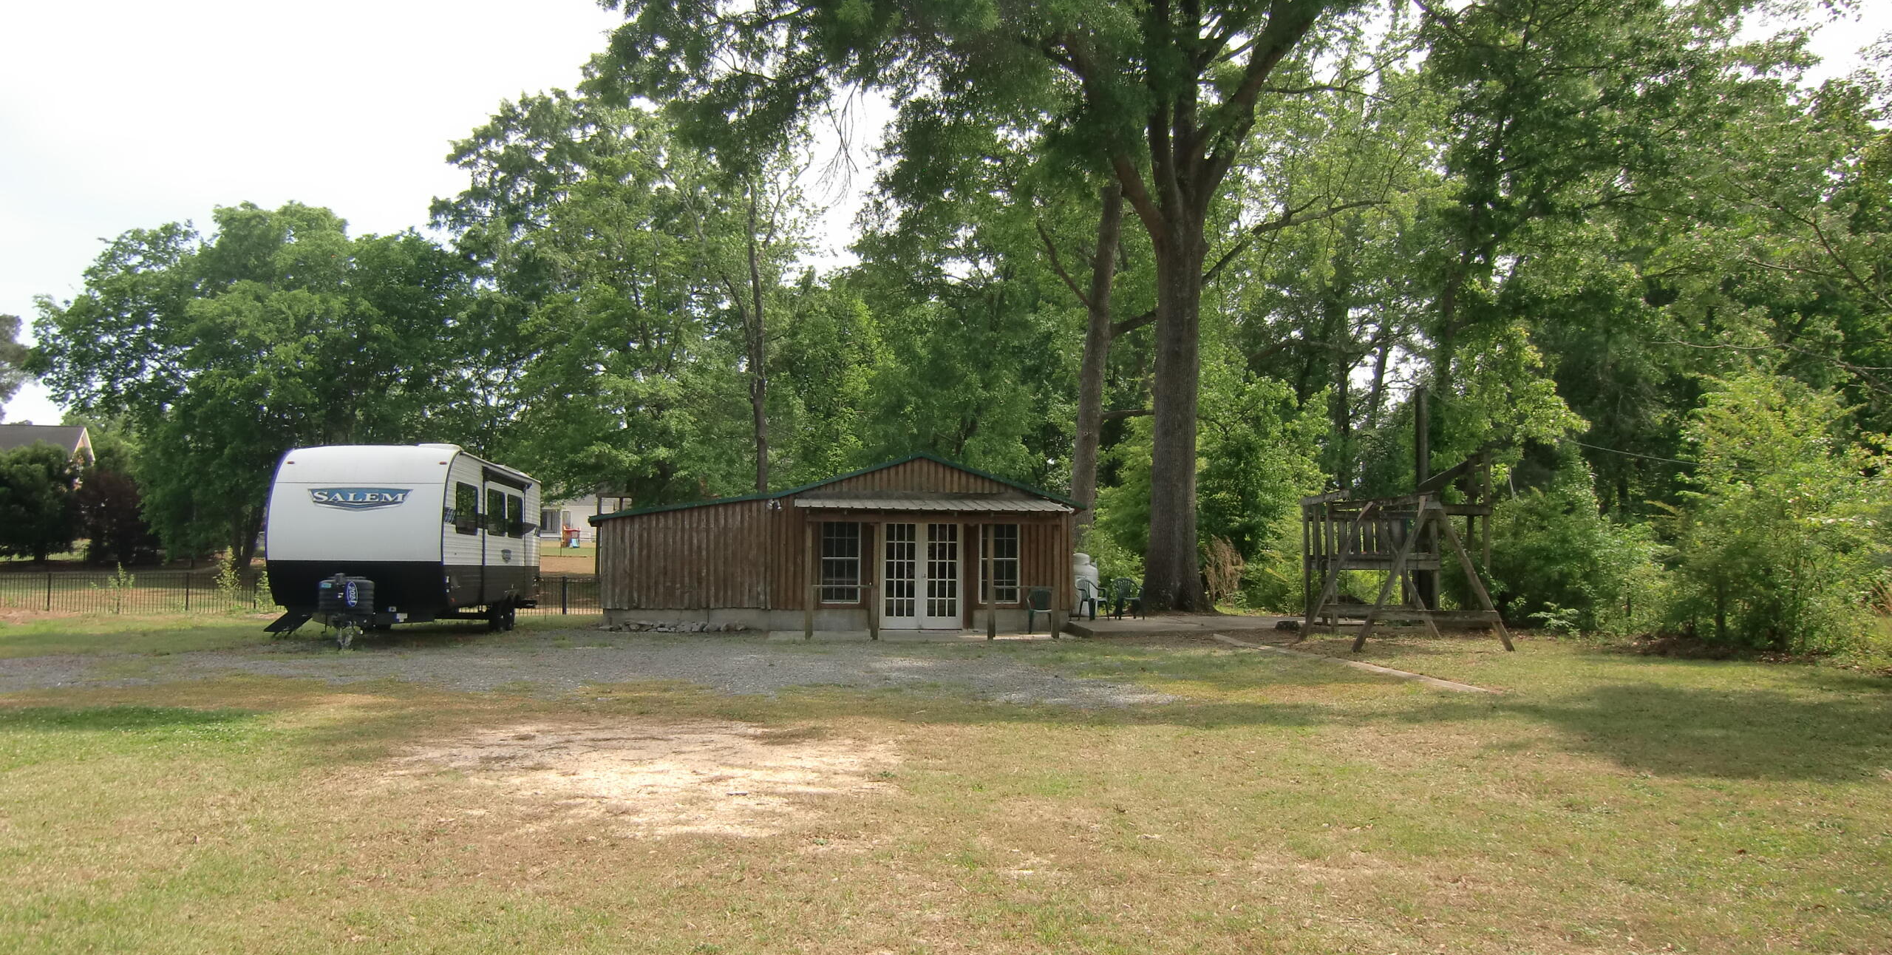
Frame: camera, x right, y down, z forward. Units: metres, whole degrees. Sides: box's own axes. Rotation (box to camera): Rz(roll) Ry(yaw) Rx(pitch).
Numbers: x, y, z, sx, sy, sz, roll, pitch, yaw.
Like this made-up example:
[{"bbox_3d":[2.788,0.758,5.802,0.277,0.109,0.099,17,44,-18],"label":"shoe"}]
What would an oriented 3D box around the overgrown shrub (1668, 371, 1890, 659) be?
[{"bbox_3d":[13.404,0.516,21.215,3.600,4.600,3.400,0,-4,0],"label":"overgrown shrub"}]

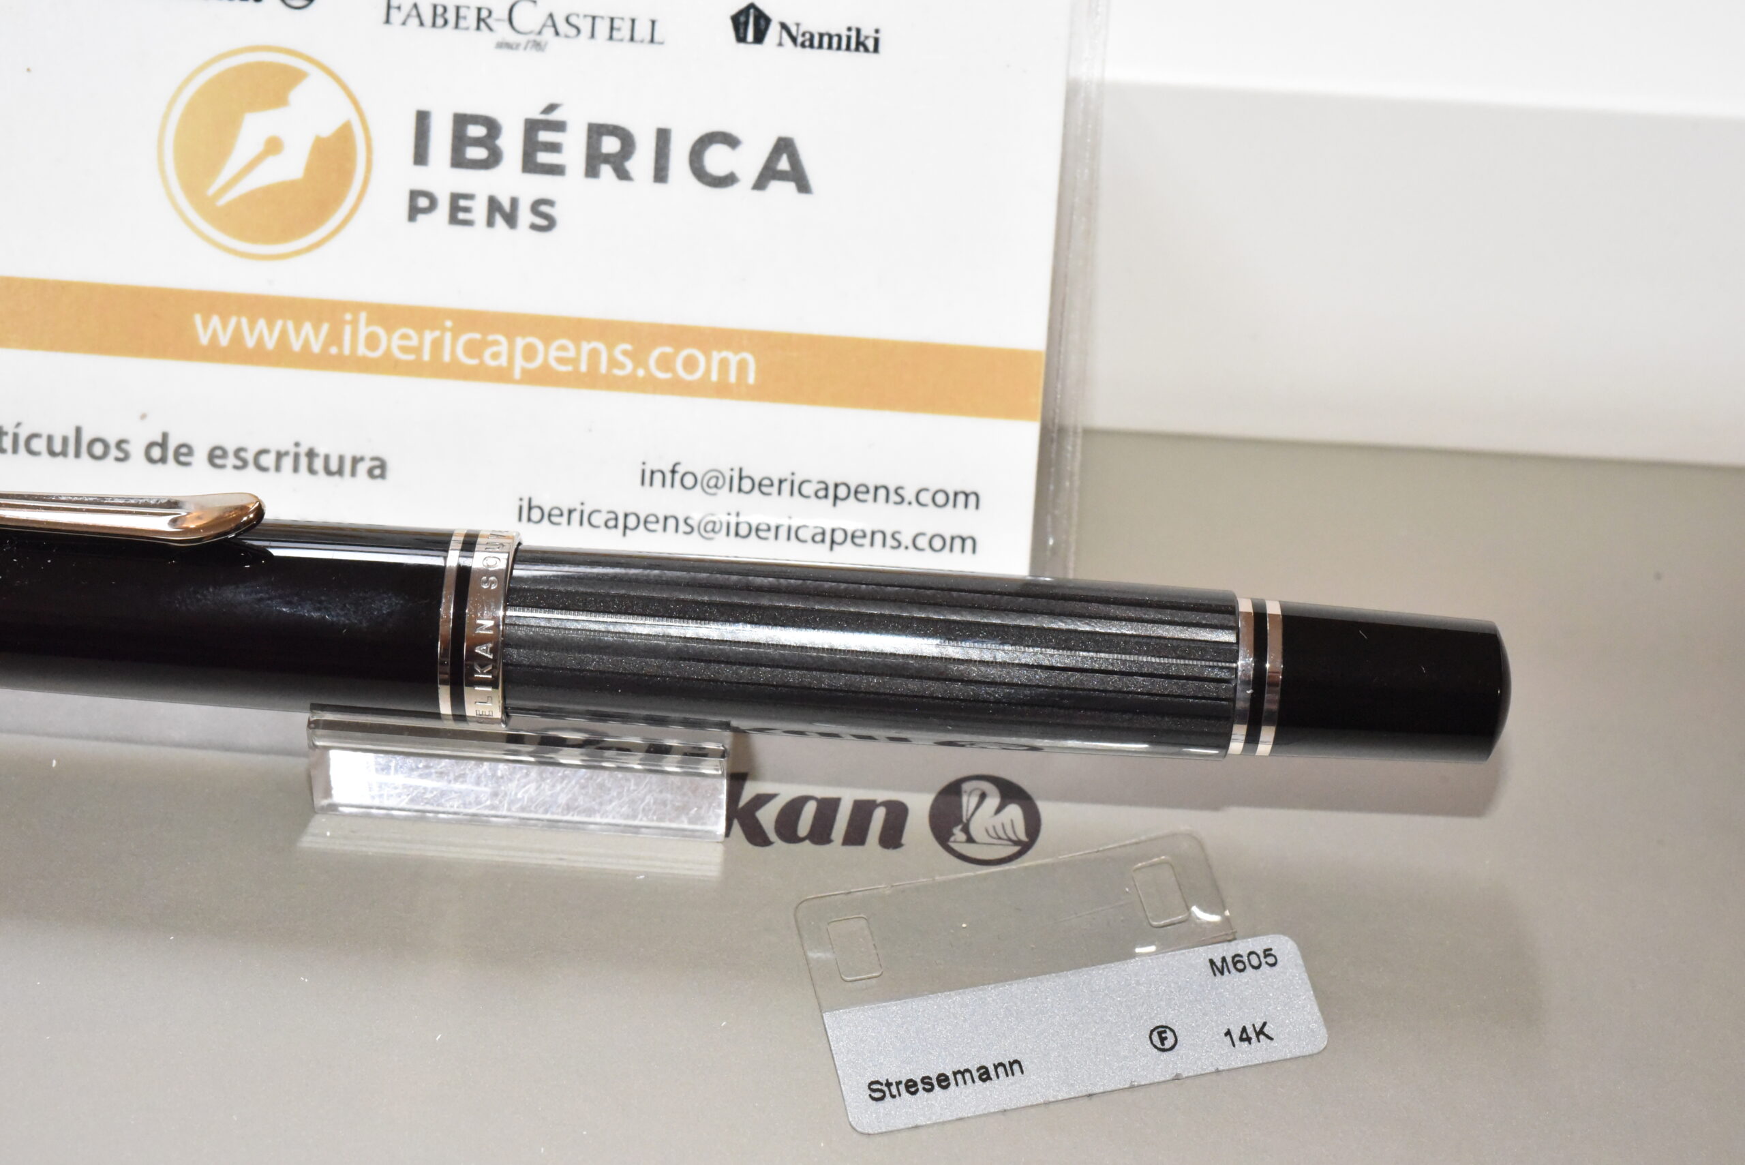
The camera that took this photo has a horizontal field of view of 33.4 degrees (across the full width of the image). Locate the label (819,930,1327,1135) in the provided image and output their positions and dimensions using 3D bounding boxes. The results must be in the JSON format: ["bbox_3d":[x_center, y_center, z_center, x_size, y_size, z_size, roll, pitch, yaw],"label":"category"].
[{"bbox_3d":[0.014,0.031,0.199,0.034,0.001,0.010,-9,51,-10],"label":"label"}]

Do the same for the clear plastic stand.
[{"bbox_3d":[-0.025,0.008,0.211,0.030,0.008,0.018,4,50,0],"label":"clear plastic stand"}]

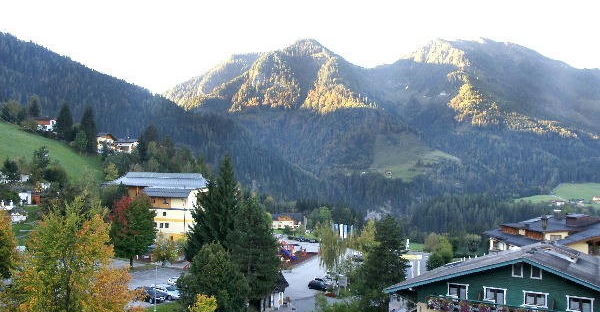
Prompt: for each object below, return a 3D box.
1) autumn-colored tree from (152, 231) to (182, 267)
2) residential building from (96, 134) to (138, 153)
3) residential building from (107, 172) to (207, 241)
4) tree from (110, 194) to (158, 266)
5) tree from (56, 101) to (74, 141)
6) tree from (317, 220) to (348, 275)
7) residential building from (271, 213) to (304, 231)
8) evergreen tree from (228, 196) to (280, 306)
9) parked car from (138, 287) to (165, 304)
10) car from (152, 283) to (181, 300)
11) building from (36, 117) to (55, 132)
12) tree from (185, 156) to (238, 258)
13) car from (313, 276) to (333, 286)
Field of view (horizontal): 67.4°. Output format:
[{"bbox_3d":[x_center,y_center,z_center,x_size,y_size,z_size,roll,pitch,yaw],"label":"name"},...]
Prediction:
[{"bbox_3d":[-25.107,17.313,84.000,5.100,6.813,5.100,1,-3,0],"label":"autumn-colored tree"},{"bbox_3d":[-98.550,-6.480,243.000,21.500,9.800,11.000,1,-3,-9],"label":"residential building"},{"bbox_3d":[-35.759,13.023,117.789,21.000,18.200,14.000,1,-6,10],"label":"residential building"},{"bbox_3d":[-31.267,13.953,84.000,8.600,13.533,8.600,1,-3,0],"label":"tree"},{"bbox_3d":[-115.687,-17.390,222.000,8.000,19.487,8.000,1,-3,0],"label":"tree"},{"bbox_3d":[5.530,16.239,79.000,5.400,9.831,5.400,1,-3,0],"label":"tree"},{"bbox_3d":[-8.191,43.984,304.497,20.000,10.600,13.000,1,-6,8],"label":"residential building"},{"bbox_3d":[-6.163,13.423,63.983,7.200,15.800,7.200,2,-6,0],"label":"evergreen tree"},{"bbox_3d":[-20.551,19.294,62.545,4.400,1.540,1.800,-2,-4,38],"label":"parked car"},{"bbox_3d":[-17.785,18.327,60.402,4.500,1.470,1.780,-2,-7,31],"label":"car"},{"bbox_3d":[-128.693,-15.960,228.000,11.000,7.800,8.500,2,-3,-17],"label":"building"},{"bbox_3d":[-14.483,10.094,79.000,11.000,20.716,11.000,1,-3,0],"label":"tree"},{"bbox_3d":[3.917,21.083,75.000,4.200,1.480,1.760,-2,-4,40],"label":"car"}]

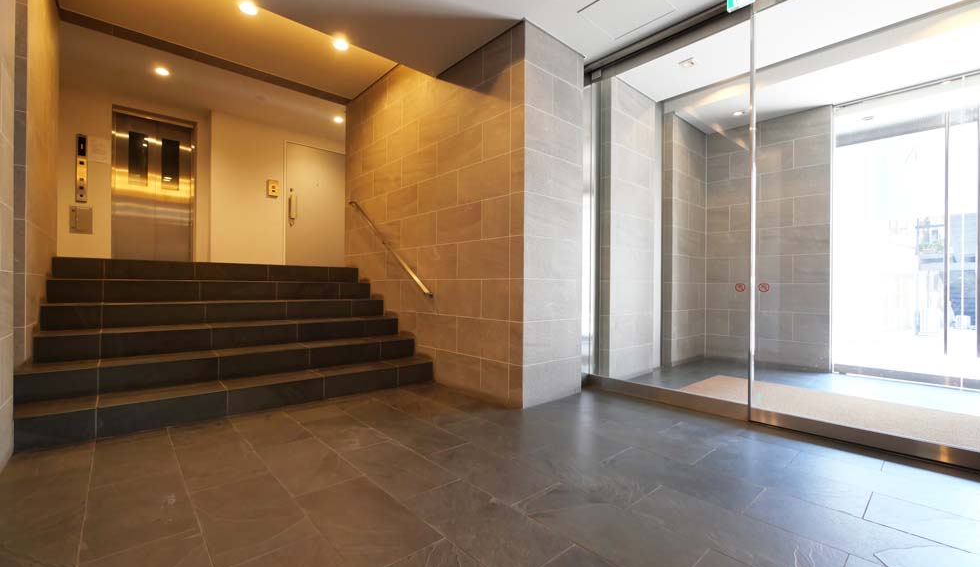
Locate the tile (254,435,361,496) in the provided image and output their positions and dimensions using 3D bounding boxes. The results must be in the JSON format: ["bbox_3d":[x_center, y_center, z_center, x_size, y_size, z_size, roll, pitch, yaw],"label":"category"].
[{"bbox_3d":[-0.903,0.881,1.939,0.300,0.015,0.600,1,-1,-43],"label":"tile"}]

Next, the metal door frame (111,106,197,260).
[{"bbox_3d":[-4.709,-1.228,5.572,0.850,2.100,0.080,1,-1,-43],"label":"metal door frame"}]

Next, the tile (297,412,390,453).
[{"bbox_3d":[-0.875,0.886,2.350,0.300,0.015,0.600,1,-1,-43],"label":"tile"}]

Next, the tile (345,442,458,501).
[{"bbox_3d":[-0.452,0.882,1.903,0.300,0.015,0.600,1,-1,-43],"label":"tile"}]

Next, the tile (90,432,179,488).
[{"bbox_3d":[-1.752,0.865,1.958,0.298,0.013,0.596,1,-1,-43],"label":"tile"}]

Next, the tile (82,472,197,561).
[{"bbox_3d":[-1.342,0.862,1.521,0.298,0.013,0.593,1,-1,-43],"label":"tile"}]

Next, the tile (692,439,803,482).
[{"bbox_3d":[1.301,0.892,2.051,0.300,0.015,0.600,1,-1,-43],"label":"tile"}]

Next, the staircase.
[{"bbox_3d":[-1.967,0.345,3.373,2.500,1.062,1.500,1,-1,-43],"label":"staircase"}]

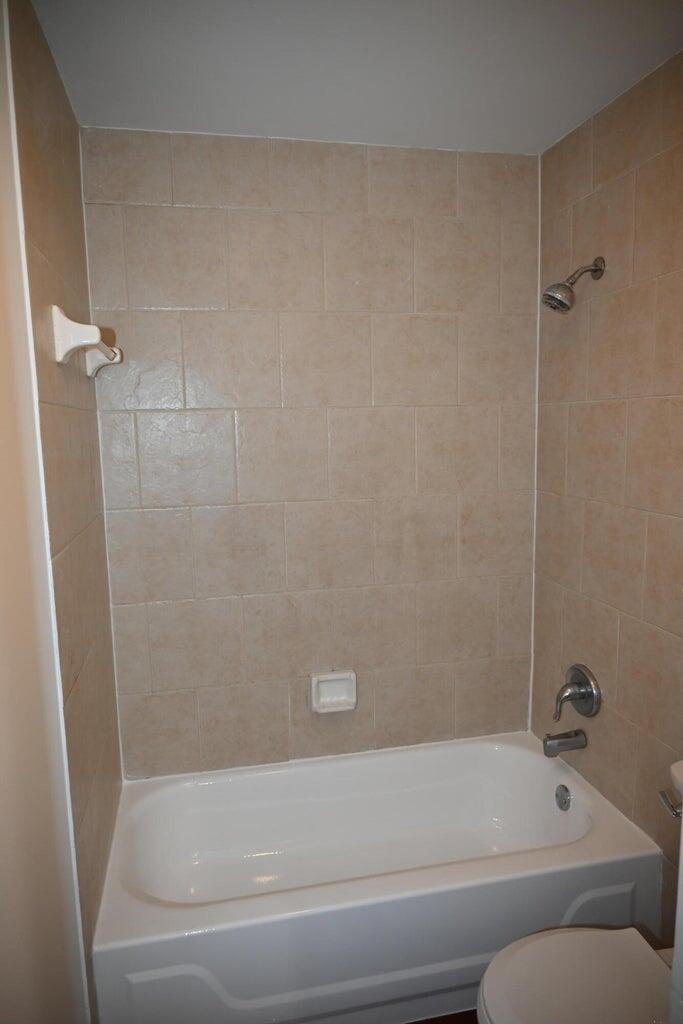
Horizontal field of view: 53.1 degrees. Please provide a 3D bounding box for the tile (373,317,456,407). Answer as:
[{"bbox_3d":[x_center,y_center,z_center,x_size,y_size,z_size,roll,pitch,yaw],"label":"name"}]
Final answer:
[{"bbox_3d":[0.253,-0.514,2.319,0.301,0.303,0.010,-3,8,-12],"label":"tile"}]

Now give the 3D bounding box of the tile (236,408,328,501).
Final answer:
[{"bbox_3d":[-0.194,-0.186,2.256,0.304,0.304,0.010,-3,8,-12],"label":"tile"}]

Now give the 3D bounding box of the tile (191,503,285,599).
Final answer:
[{"bbox_3d":[-0.338,0.126,2.263,0.304,0.304,0.010,-3,8,-12],"label":"tile"}]

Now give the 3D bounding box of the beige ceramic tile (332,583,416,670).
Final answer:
[{"bbox_3d":[0.118,0.411,2.419,0.306,0.307,0.010,-3,8,-12],"label":"beige ceramic tile"}]

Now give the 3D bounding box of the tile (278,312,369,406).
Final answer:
[{"bbox_3d":[-0.049,-0.503,2.261,0.306,0.306,0.010,-3,8,-12],"label":"tile"}]

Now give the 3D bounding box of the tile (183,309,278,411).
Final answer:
[{"bbox_3d":[-0.348,-0.483,2.184,0.304,0.304,0.010,-3,8,-12],"label":"tile"}]

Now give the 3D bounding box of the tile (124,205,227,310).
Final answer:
[{"bbox_3d":[-0.506,-0.781,2.110,0.305,0.305,0.012,-3,8,-12],"label":"tile"}]

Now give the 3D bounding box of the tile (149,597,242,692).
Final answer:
[{"bbox_3d":[-0.482,0.441,2.283,0.303,0.302,0.010,-3,8,-12],"label":"tile"}]

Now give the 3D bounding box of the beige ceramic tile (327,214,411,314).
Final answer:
[{"bbox_3d":[0.094,-0.811,2.244,0.302,0.307,0.010,-3,8,-12],"label":"beige ceramic tile"}]

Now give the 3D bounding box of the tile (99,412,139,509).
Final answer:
[{"bbox_3d":[-0.697,-0.161,2.145,0.107,0.304,0.010,-3,8,-12],"label":"tile"}]

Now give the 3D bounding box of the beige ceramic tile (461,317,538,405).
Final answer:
[{"bbox_3d":[0.548,-0.532,2.389,0.293,0.306,0.010,-3,8,-12],"label":"beige ceramic tile"}]

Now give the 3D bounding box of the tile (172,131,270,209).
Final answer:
[{"bbox_3d":[-0.363,-1.047,2.107,0.305,0.210,0.012,-3,8,-12],"label":"tile"}]

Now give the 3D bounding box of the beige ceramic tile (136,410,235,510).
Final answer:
[{"bbox_3d":[-0.494,-0.171,2.200,0.306,0.308,0.010,-3,8,-12],"label":"beige ceramic tile"}]

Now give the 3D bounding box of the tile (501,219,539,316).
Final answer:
[{"bbox_3d":[0.615,-0.838,2.356,0.140,0.307,0.010,-3,8,-12],"label":"tile"}]

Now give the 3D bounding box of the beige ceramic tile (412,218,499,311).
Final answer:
[{"bbox_3d":[0.396,-0.826,2.306,0.305,0.305,0.012,-3,8,-12],"label":"beige ceramic tile"}]

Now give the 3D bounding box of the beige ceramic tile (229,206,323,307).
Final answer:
[{"bbox_3d":[-0.206,-0.796,2.175,0.305,0.305,0.012,-3,8,-12],"label":"beige ceramic tile"}]

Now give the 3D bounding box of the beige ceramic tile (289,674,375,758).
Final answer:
[{"bbox_3d":[-0.034,0.721,2.426,0.306,0.296,0.010,-3,8,-12],"label":"beige ceramic tile"}]

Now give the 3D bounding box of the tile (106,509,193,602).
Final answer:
[{"bbox_3d":[-0.619,0.141,2.220,0.258,0.307,0.010,-3,8,-12],"label":"tile"}]

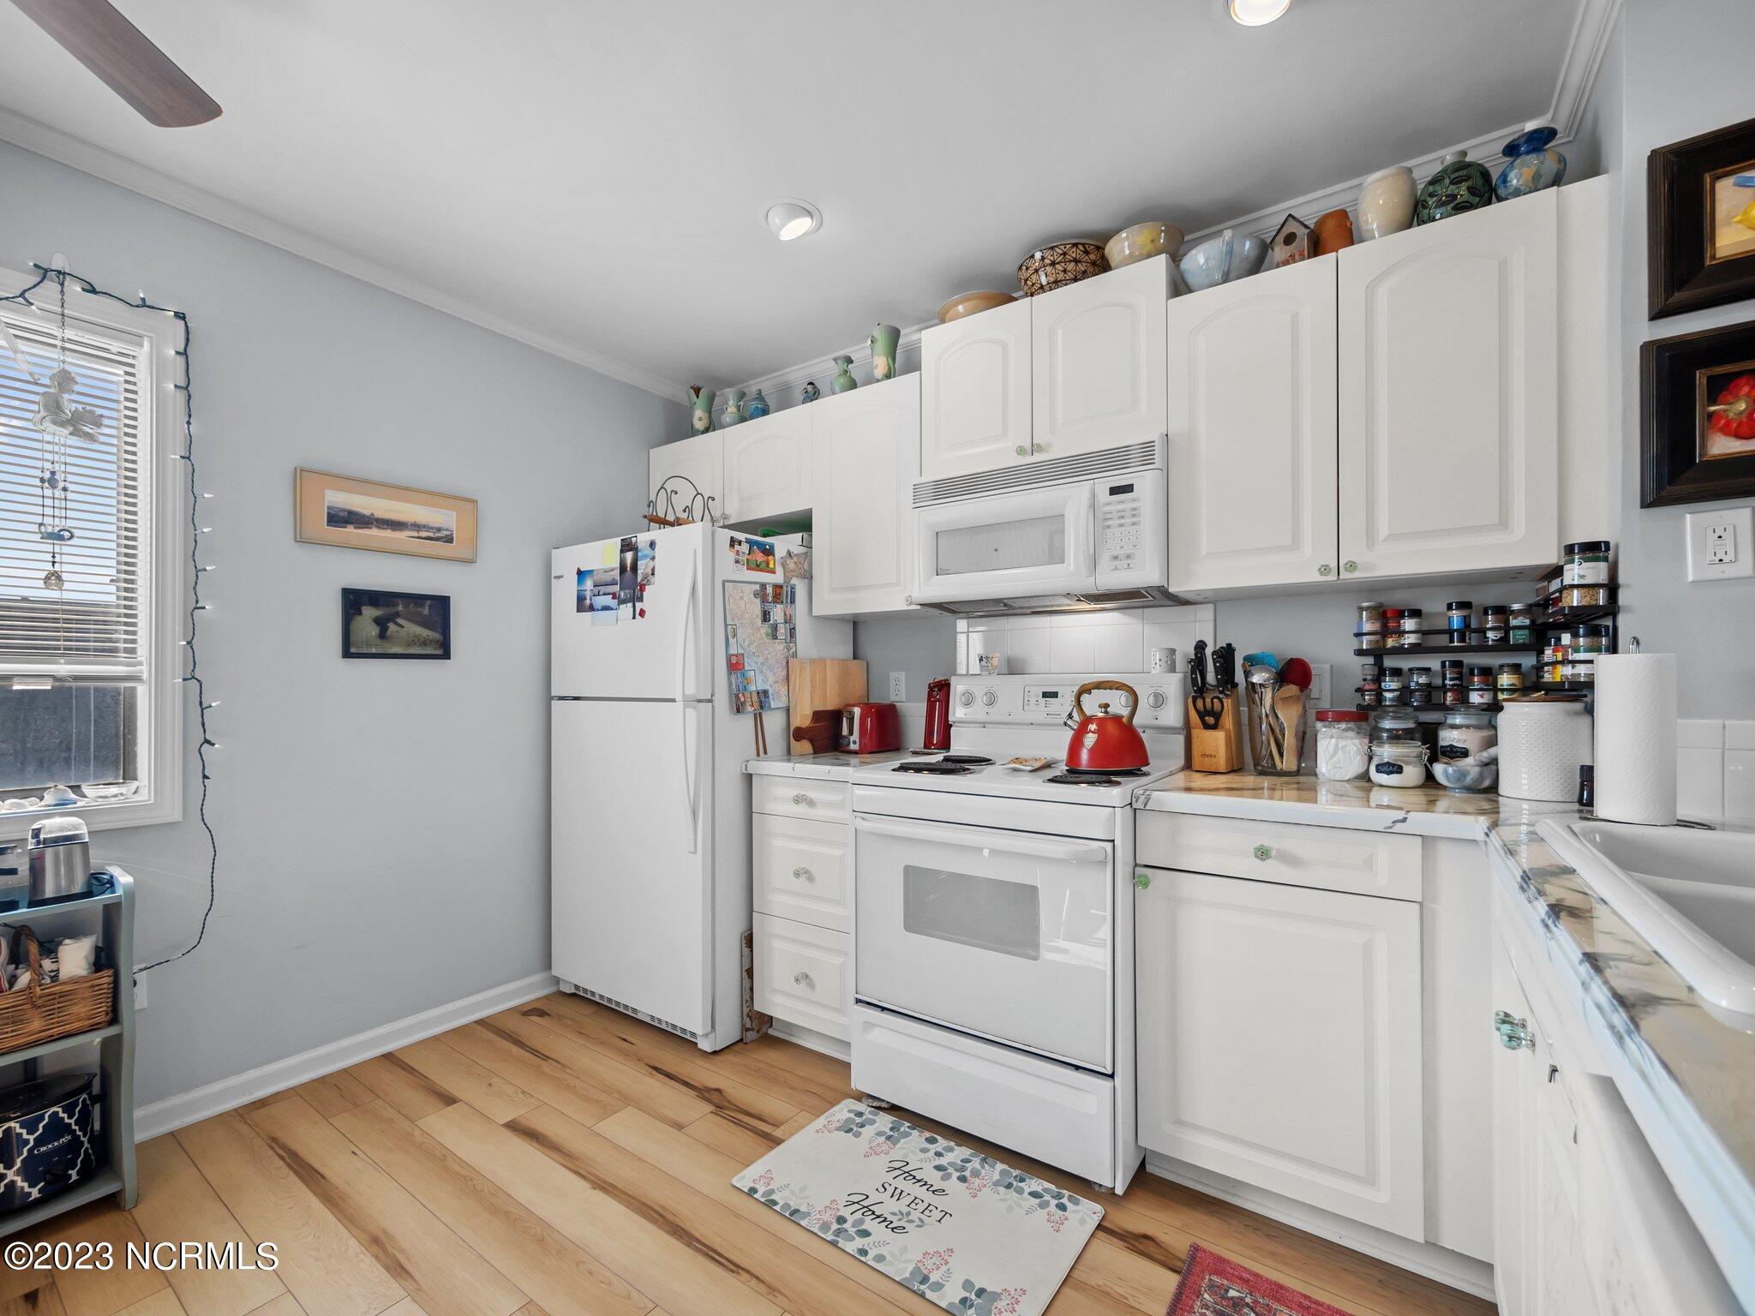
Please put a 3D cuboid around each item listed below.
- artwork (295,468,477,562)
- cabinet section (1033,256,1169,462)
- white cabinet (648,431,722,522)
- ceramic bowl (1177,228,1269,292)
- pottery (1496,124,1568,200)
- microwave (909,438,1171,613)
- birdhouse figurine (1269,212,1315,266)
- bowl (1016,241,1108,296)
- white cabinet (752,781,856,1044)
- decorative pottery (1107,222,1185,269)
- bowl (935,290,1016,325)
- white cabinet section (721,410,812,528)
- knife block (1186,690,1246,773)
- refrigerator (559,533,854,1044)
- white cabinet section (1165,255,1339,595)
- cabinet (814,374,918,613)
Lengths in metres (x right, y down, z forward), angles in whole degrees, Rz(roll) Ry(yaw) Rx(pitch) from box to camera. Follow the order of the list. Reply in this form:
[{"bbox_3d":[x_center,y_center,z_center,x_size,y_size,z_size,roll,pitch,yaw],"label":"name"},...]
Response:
[{"bbox_3d":[-1.567,-0.446,2.297,0.022,0.222,0.520,-1,-2,34],"label":"artwork"},{"bbox_3d":[0.725,-0.867,2.191,0.381,0.462,0.335,-1,-2,34],"label":"cabinet section"},{"bbox_3d":[-0.719,-0.724,3.130,0.456,0.392,0.329,-1,-2,34],"label":"white cabinet"},{"bbox_3d":[0.929,-1.015,1.913,0.223,0.135,0.223,-1,-2,34],"label":"ceramic bowl"},{"bbox_3d":[1.428,-1.043,1.553,0.117,0.168,0.117,-1,-2,34],"label":"pottery"},{"bbox_3d":[0.530,-0.368,2.189,0.758,0.415,0.395,-1,-2,34],"label":"microwave"},{"bbox_3d":[1.053,-1.026,1.792,0.096,0.155,0.072,-1,-2,43],"label":"birdhouse figurine"},{"bbox_3d":[0.590,-1.160,2.248,0.282,0.148,0.282,0,-2,0],"label":"bowl"},{"bbox_3d":[-0.050,0.813,2.462,0.450,0.865,0.625,-1,-2,34],"label":"white cabinet"},{"bbox_3d":[0.762,-1.127,2.031,0.213,0.110,0.213,-1,-2,34],"label":"decorative pottery"},{"bbox_3d":[0.359,-1.123,2.404,0.300,0.083,0.300,0,-2,0],"label":"bowl"},{"bbox_3d":[-0.347,-0.755,2.909,0.454,0.376,0.335,-1,-2,34],"label":"white cabinet section"},{"bbox_3d":[0.943,0.197,1.974,0.112,0.226,0.135,-1,-2,34],"label":"knife block"},{"bbox_3d":[-0.658,0.422,2.744,0.812,1.665,0.815,-1,-2,34],"label":"refrigerator"},{"bbox_3d":[1.046,-0.587,1.963,0.384,0.765,0.335,-1,-2,34],"label":"white cabinet section"},{"bbox_3d":[0.048,-0.538,2.565,0.455,0.772,0.327,-1,-2,34],"label":"cabinet"}]

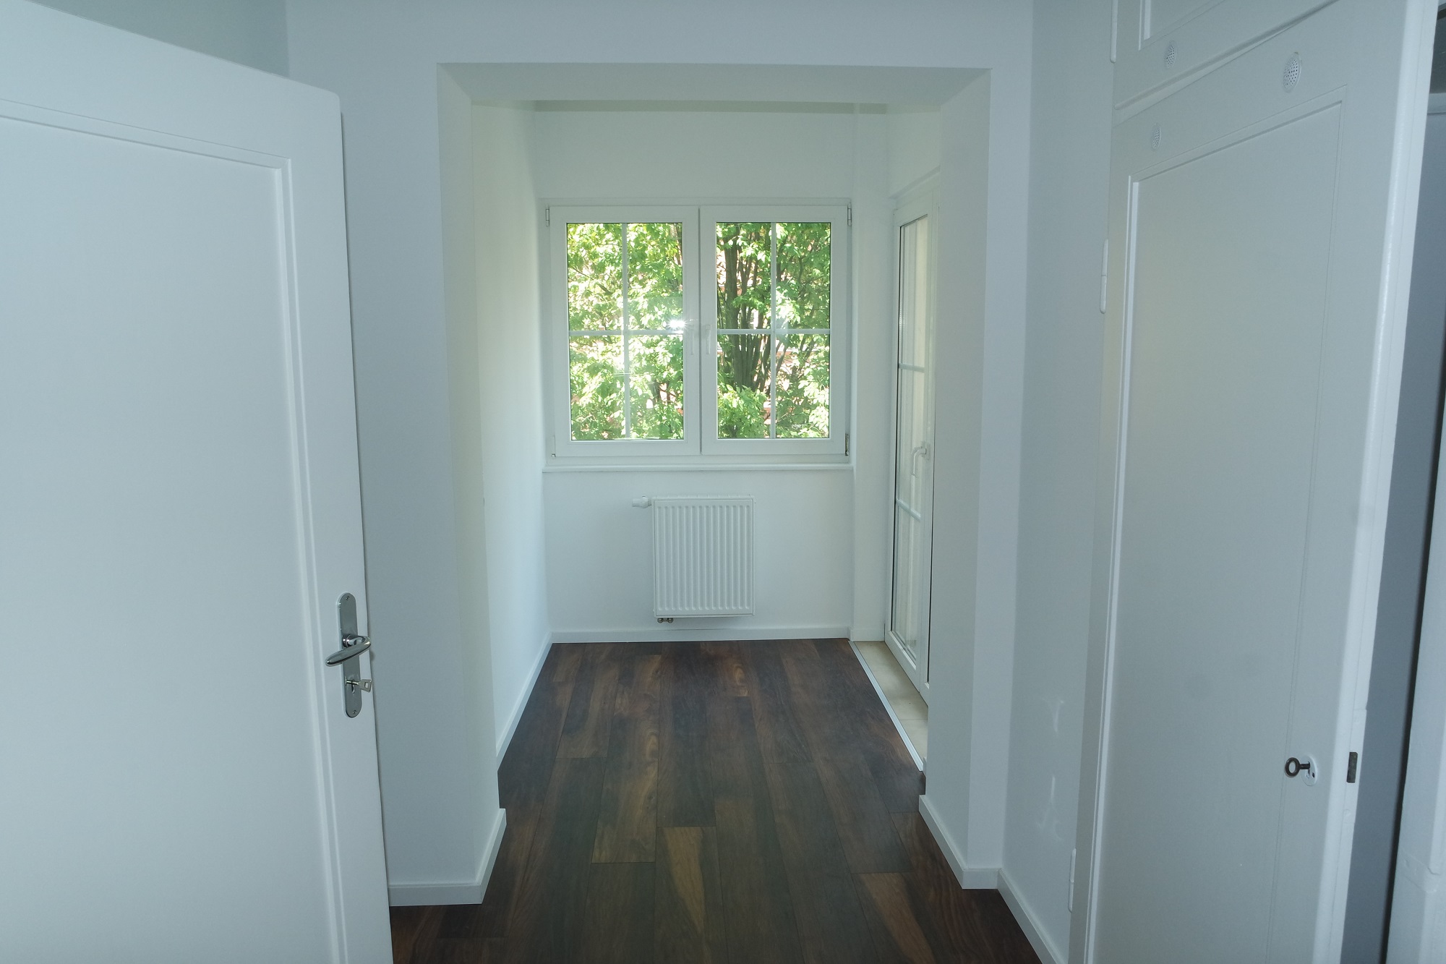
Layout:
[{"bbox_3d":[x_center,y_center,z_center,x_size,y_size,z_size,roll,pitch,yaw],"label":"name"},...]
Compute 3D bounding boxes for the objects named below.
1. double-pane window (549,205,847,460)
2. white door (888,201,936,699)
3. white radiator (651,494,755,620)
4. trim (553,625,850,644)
[{"bbox_3d":[-0.098,-0.736,4.864,1.482,1.270,0.080,-1,8,-3],"label":"double-pane window"},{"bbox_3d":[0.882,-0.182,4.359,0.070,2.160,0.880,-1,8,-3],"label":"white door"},{"bbox_3d":[-0.093,0.369,4.836,0.500,0.600,0.100,-1,8,-3],"label":"white radiator"},{"bbox_3d":[-0.111,0.792,4.980,1.528,0.060,0.018,-1,8,-3],"label":"trim"}]

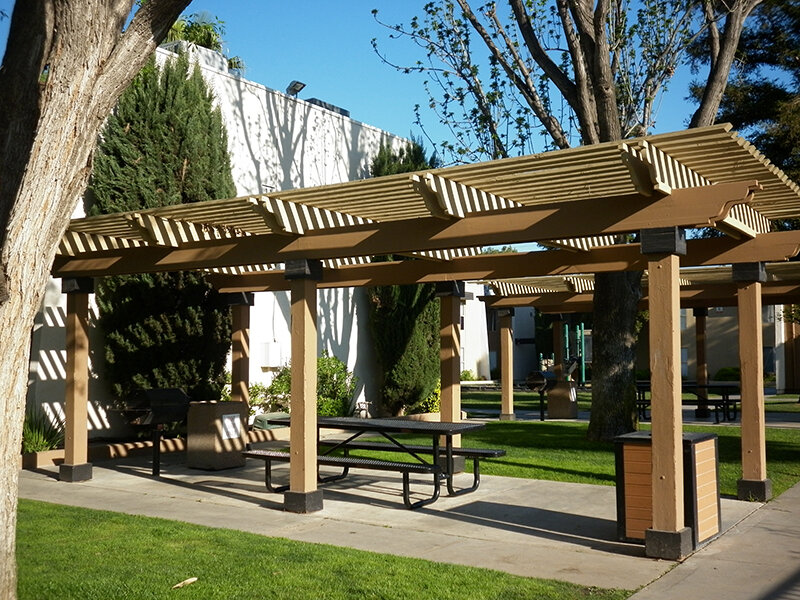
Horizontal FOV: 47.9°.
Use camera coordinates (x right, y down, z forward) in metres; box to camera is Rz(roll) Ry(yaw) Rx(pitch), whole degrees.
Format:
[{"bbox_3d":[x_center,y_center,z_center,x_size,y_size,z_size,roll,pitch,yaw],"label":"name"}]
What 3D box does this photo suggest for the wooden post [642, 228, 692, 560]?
[{"bbox_3d":[2.078,0.711,7.030,0.273,2.512,0.273,-2,-4,34],"label":"wooden post"}]

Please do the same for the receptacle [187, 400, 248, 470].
[{"bbox_3d":[-2.520,1.855,12.457,0.574,0.896,0.574,-2,-4,34],"label":"receptacle"}]

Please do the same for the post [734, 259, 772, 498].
[{"bbox_3d":[3.718,0.840,9.514,0.270,2.488,0.270,-3,-4,34],"label":"post"}]

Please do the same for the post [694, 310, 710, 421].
[{"bbox_3d":[7.016,1.450,20.993,0.273,2.512,0.273,-2,-4,34],"label":"post"}]

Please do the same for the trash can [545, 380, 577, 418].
[{"bbox_3d":[3.788,2.316,21.059,0.563,0.888,0.563,-2,-4,34],"label":"trash can"}]

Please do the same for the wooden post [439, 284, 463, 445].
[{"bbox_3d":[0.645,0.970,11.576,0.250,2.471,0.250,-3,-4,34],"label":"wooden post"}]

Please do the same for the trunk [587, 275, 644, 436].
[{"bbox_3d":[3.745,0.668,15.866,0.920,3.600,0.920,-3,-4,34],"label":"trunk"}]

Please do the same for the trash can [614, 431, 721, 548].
[{"bbox_3d":[2.269,1.584,7.629,0.656,0.848,0.697,-2,-4,34],"label":"trash can"}]

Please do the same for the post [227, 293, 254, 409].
[{"bbox_3d":[-2.401,1.100,13.621,0.260,2.455,0.260,-3,-4,34],"label":"post"}]

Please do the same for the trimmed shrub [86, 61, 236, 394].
[{"bbox_3d":[-3.763,-0.999,14.276,2.050,6.148,2.250,0,-4,0],"label":"trimmed shrub"}]

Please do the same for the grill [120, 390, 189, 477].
[{"bbox_3d":[-3.122,1.701,11.580,0.531,1.110,0.682,-2,-4,34],"label":"grill"}]

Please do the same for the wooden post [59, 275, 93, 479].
[{"bbox_3d":[-4.032,0.981,11.263,0.273,2.512,0.273,-2,-4,34],"label":"wooden post"}]

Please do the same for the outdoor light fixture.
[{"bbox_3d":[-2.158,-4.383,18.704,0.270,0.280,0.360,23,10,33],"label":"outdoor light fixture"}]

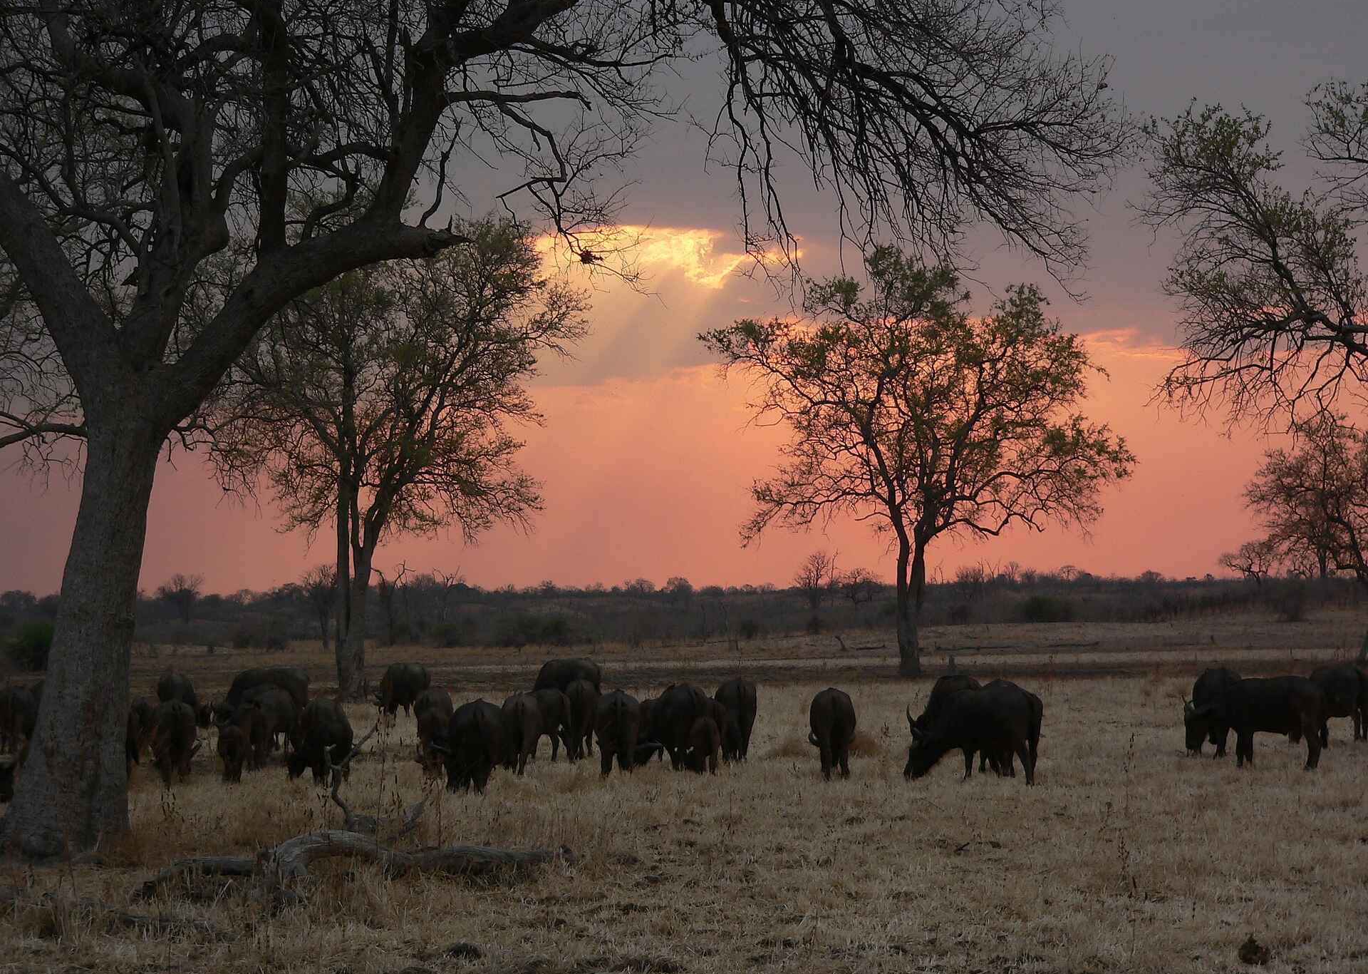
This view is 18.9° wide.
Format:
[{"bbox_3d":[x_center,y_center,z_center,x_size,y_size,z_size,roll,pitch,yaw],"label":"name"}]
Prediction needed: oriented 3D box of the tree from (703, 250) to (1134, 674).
[{"bbox_3d":[8.560,-0.920,150.000,15.400,15.400,14.300,0,-2,0],"label":"tree"}]

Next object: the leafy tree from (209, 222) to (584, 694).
[{"bbox_3d":[-8.240,-0.810,118.000,10.500,13.500,10.300,0,-2,0],"label":"leafy tree"}]

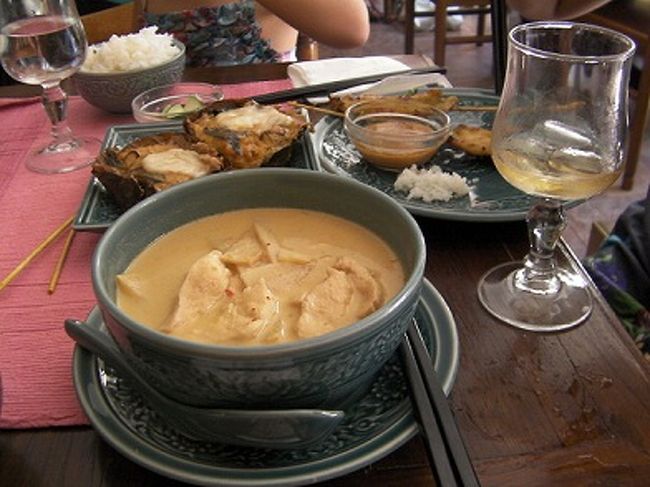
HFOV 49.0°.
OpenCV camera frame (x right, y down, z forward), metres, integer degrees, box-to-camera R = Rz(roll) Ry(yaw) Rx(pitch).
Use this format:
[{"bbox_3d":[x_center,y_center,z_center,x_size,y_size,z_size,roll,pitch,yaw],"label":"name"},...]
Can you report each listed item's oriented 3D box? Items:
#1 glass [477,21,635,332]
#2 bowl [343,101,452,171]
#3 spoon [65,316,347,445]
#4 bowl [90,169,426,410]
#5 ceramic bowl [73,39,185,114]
[{"bbox_3d":[0.124,-0.033,0.393,0.073,0.159,0.073,-2,34,0],"label":"glass"},{"bbox_3d":[0.057,-0.081,0.564,0.083,0.034,0.083,-1,34,1],"label":"bowl"},{"bbox_3d":[-0.056,0.064,0.330,0.134,0.041,0.052,1,70,-6],"label":"spoon"},{"bbox_3d":[-0.031,0.029,0.375,0.164,0.068,0.164,-1,34,1],"label":"bowl"},{"bbox_3d":[-0.187,-0.162,0.698,0.109,0.051,0.109,-2,34,0],"label":"ceramic bowl"}]

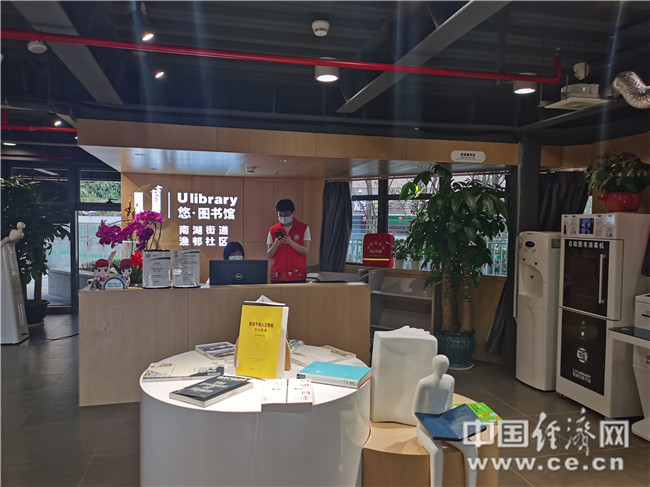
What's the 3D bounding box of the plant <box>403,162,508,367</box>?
[{"bbox_3d":[1.308,0.247,5.153,1.000,1.980,0.920,1,2,15],"label":"plant"}]

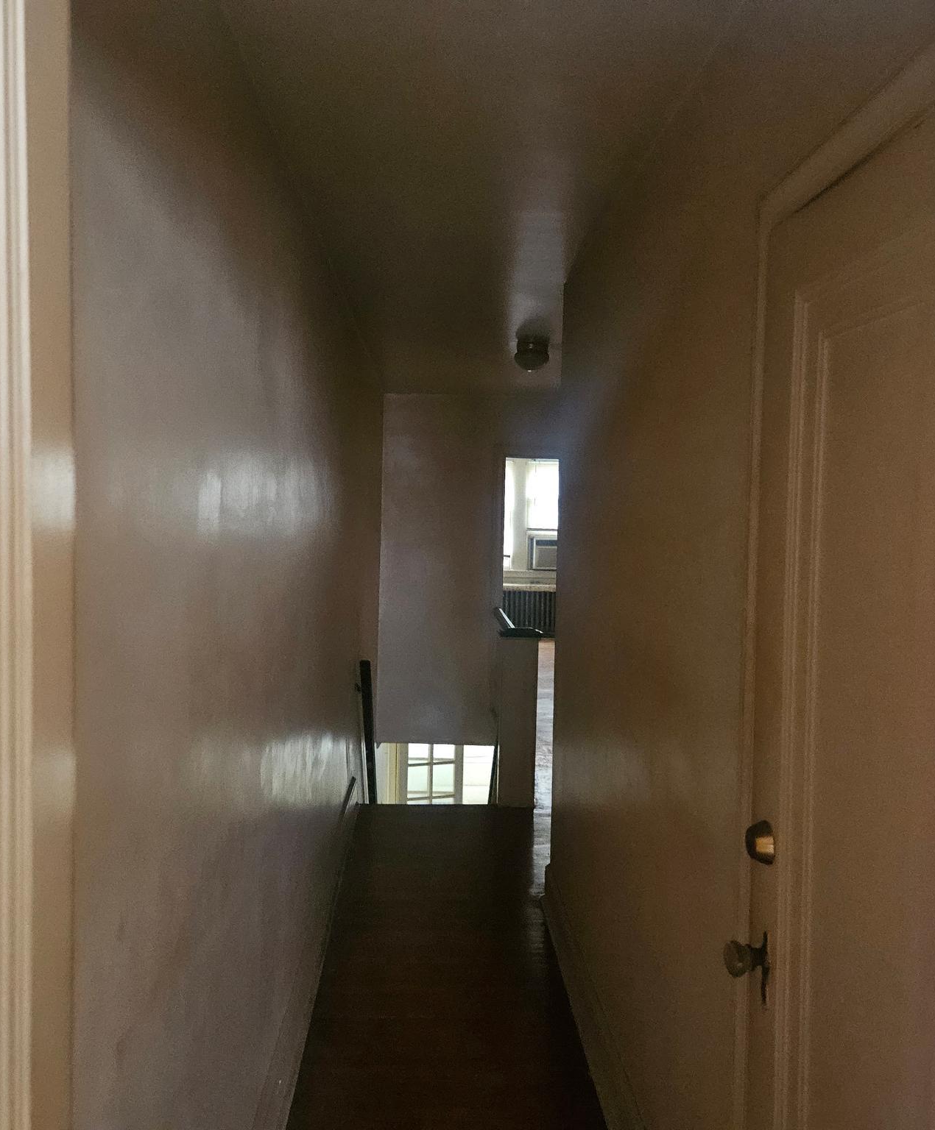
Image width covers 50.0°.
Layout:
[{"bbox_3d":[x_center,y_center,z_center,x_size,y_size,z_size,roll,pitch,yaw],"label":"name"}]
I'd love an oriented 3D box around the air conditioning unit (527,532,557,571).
[{"bbox_3d":[1.108,-0.154,12.814,0.580,0.386,0.480,1,4,-2],"label":"air conditioning unit"}]

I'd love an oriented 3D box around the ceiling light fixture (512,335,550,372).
[{"bbox_3d":[0.342,-1.104,5.274,0.183,0.172,0.183,1,4,-2],"label":"ceiling light fixture"}]

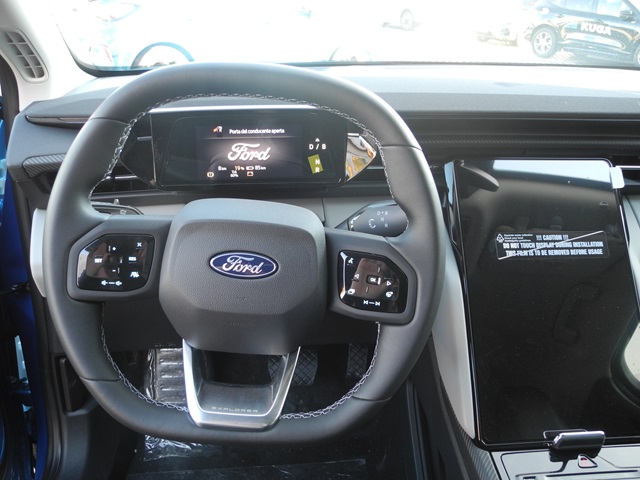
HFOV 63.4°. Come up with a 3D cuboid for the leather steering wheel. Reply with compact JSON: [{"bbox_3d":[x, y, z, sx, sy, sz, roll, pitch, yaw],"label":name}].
[{"bbox_3d":[-0.072,0.013,0.489,0.370,0.355,0.090,3,0,-3],"label":"leather steering wheel"}]

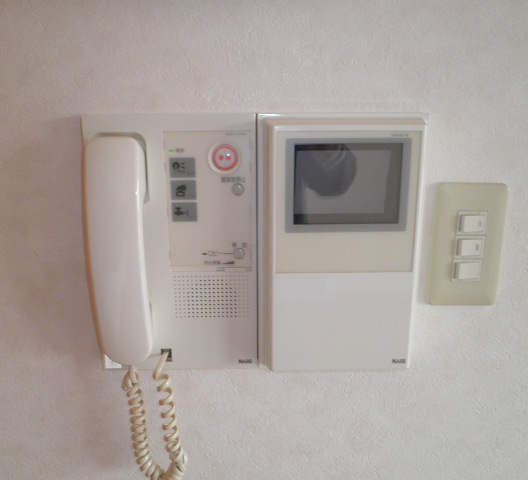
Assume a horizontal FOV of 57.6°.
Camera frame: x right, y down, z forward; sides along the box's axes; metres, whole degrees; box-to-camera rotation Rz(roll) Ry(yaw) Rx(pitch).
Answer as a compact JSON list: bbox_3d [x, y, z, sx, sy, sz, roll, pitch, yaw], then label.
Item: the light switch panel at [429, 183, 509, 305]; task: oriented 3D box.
[{"bbox_3d":[0.197,0.006,0.462,0.070,0.121,0.012,0,13,-1],"label":"light switch panel"}]

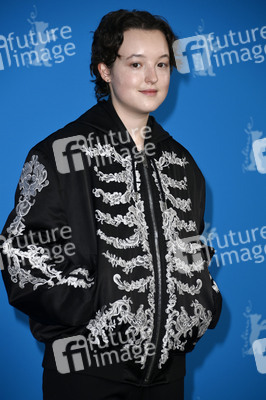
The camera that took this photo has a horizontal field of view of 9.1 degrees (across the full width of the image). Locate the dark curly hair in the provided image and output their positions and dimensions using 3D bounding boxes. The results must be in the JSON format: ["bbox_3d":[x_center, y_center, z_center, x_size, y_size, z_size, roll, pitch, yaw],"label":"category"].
[{"bbox_3d":[0.001,-0.327,3.750,0.182,0.205,0.210,-2,4,-24],"label":"dark curly hair"}]

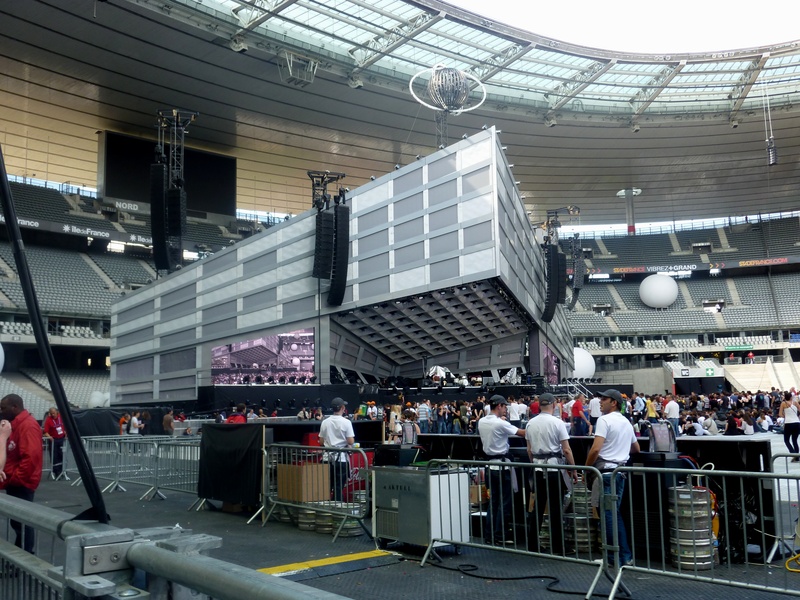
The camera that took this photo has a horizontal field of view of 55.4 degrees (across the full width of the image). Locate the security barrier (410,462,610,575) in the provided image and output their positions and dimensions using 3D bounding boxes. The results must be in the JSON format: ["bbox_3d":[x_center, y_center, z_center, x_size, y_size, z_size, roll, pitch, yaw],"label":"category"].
[{"bbox_3d":[1.051,2.122,7.355,2.060,1.090,0.450,-9,-10,44],"label":"security barrier"}]

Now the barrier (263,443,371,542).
[{"bbox_3d":[-1.153,2.537,10.236,0.550,1.110,2.430,5,-9,-39],"label":"barrier"}]

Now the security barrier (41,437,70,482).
[{"bbox_3d":[-8.924,3.780,18.164,2.000,1.100,0.500,1,-8,-18],"label":"security barrier"}]

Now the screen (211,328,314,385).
[{"bbox_3d":[-10.146,4.224,57.134,7.690,4.260,0.300,0,-8,-15],"label":"screen"}]

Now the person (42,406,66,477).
[{"bbox_3d":[-8.613,3.587,19.187,0.550,1.730,0.420,3,-9,-30],"label":"person"}]

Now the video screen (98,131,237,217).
[{"bbox_3d":[-34.421,-18.490,115.332,20.570,9.520,2.000,5,-10,-40],"label":"video screen"}]

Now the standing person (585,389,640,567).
[{"bbox_3d":[2.173,1.815,7.848,0.560,1.770,0.420,5,-10,-40],"label":"standing person"}]

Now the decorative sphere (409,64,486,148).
[{"bbox_3d":[4.351,-17.393,68.374,6.900,7.400,6.700,-2,-7,4],"label":"decorative sphere"}]

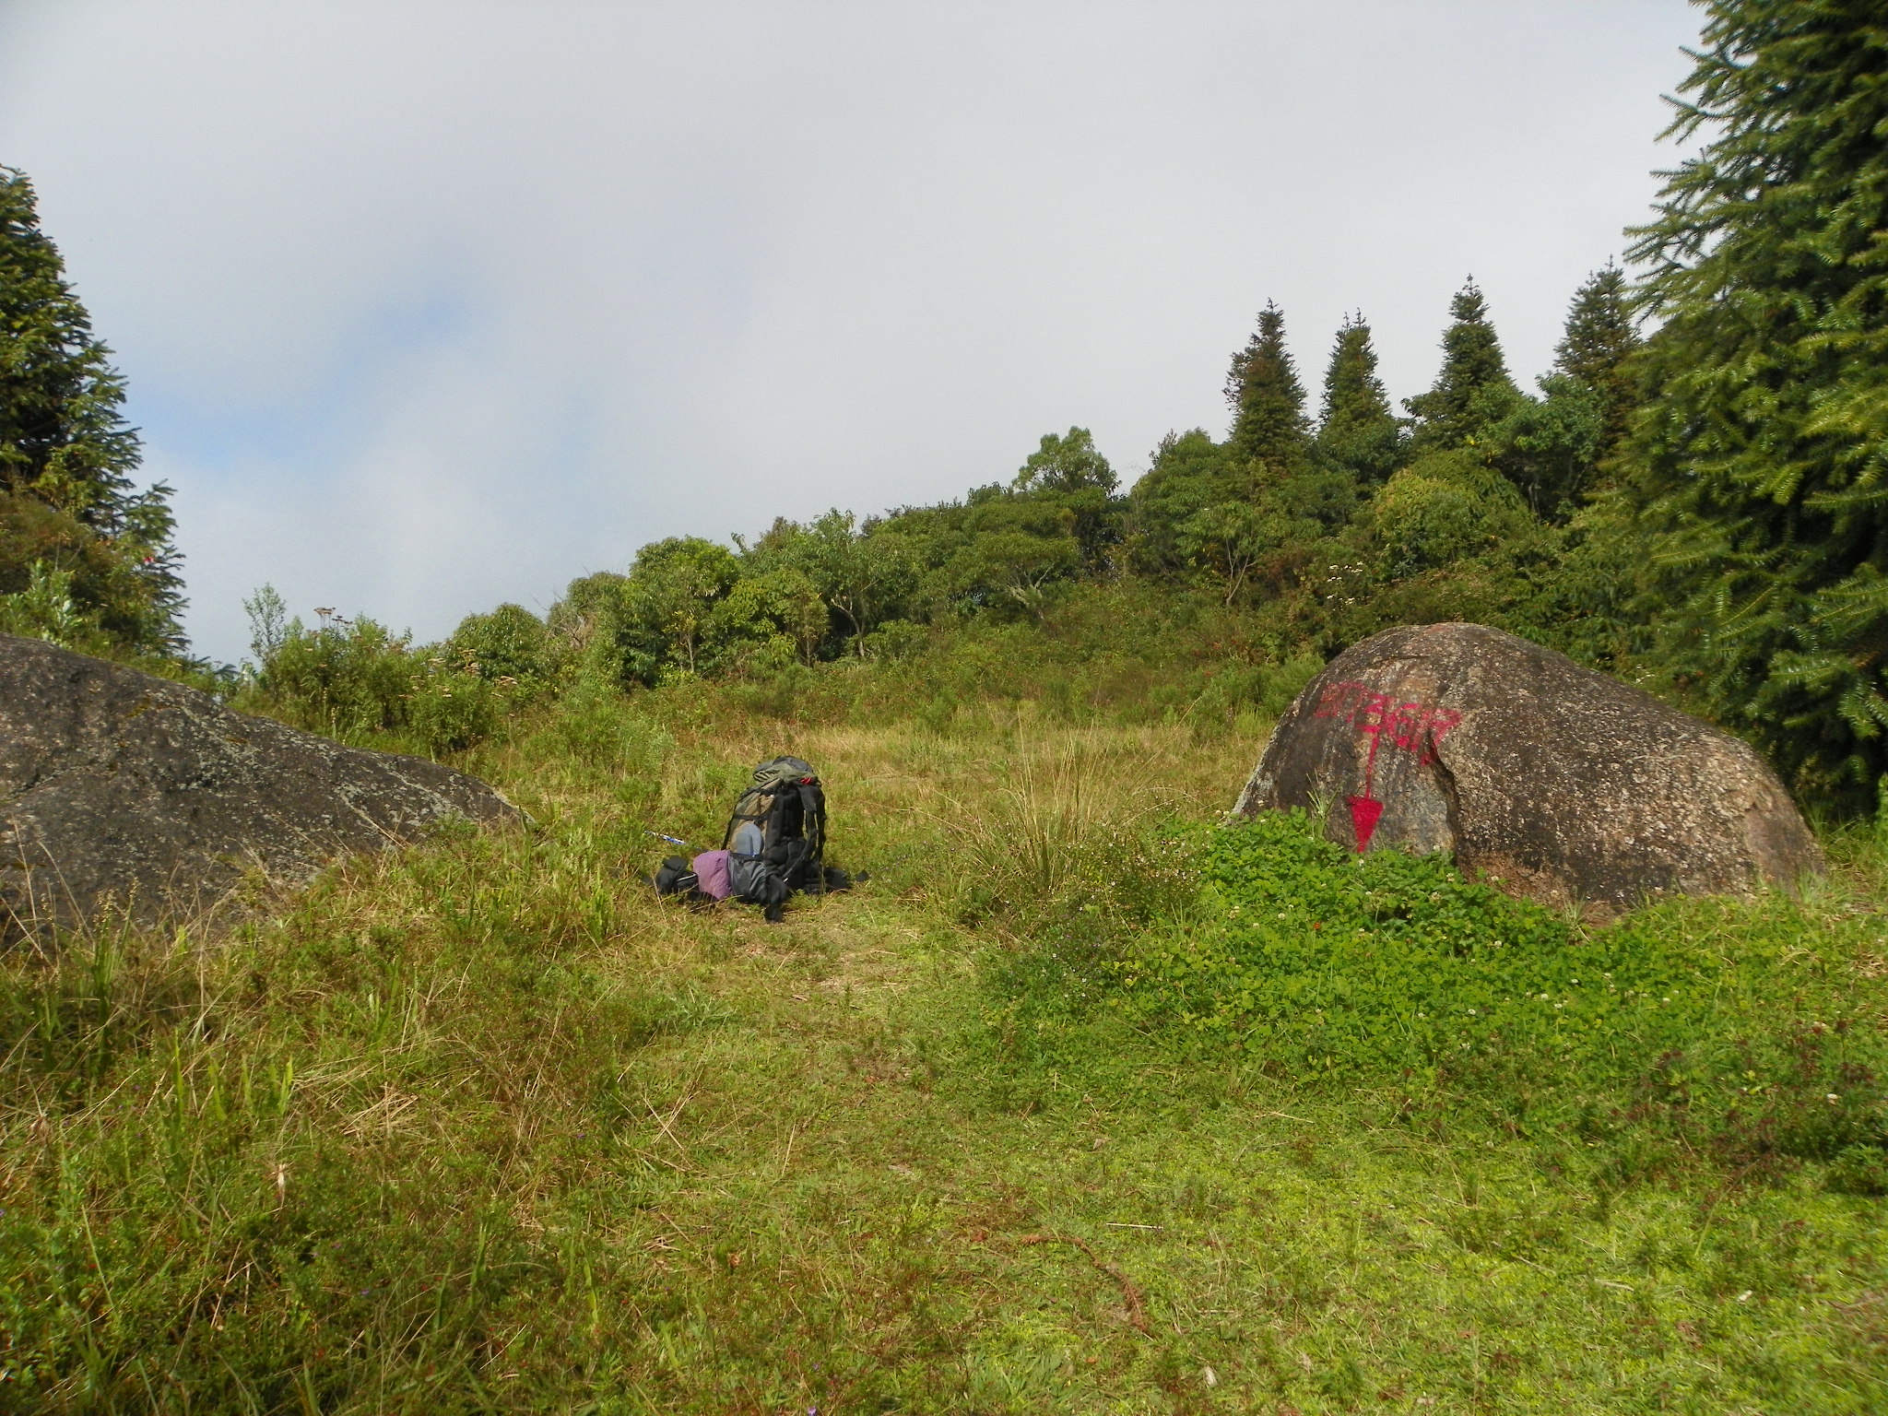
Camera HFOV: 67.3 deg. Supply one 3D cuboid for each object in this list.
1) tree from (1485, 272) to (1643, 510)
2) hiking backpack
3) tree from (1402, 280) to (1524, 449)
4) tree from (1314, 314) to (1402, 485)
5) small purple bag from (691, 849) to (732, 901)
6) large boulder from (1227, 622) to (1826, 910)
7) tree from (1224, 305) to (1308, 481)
[{"bbox_3d":[12.315,-5.519,27.000,2.300,5.600,2.300,0,2,0],"label":"tree"},{"bbox_3d":[-0.868,0.654,7.350,0.370,0.800,0.410,2,2,41],"label":"hiking backpack"},{"bbox_3d":[10.295,-5.694,28.000,2.100,5.400,2.100,0,2,0],"label":"tree"},{"bbox_3d":[8.315,-5.380,28.500,1.750,5.000,1.750,0,2,0],"label":"tree"},{"bbox_3d":[-1.188,0.854,7.300,0.210,0.250,0.190,1,2,18],"label":"small purple bag"},{"bbox_3d":[3.180,0.270,8.000,3.000,1.480,2.100,0,2,9],"label":"large boulder"},{"bbox_3d":[6.507,-5.558,28.500,1.750,5.200,1.750,0,2,0],"label":"tree"}]

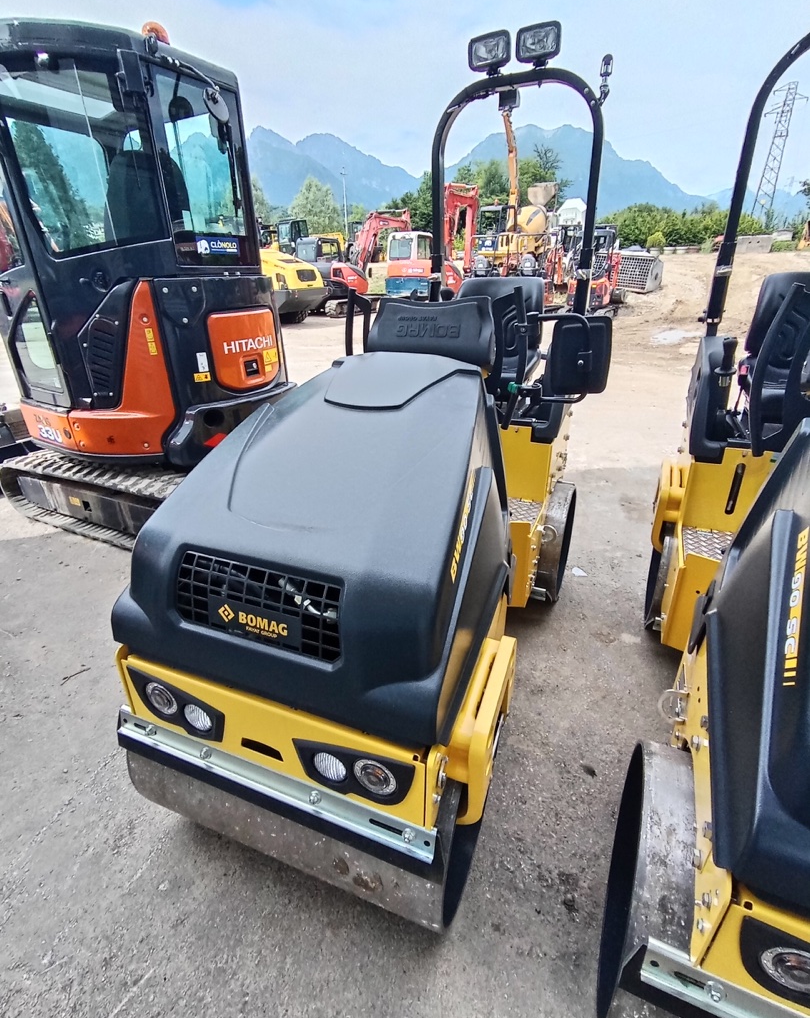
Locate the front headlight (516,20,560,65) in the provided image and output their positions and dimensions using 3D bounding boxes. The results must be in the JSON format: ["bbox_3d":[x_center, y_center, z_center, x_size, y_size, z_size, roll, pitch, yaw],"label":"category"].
[{"bbox_3d":[0.526,-1.820,2.077,0.170,0.118,0.080,14,38,28],"label":"front headlight"}]

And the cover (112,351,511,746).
[{"bbox_3d":[-0.152,-0.036,1.296,0.790,0.560,0.800,10,29,20],"label":"cover"}]

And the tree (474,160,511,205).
[{"bbox_3d":[6.805,-23.414,43.753,4.200,8.800,4.200,0,25,0],"label":"tree"}]

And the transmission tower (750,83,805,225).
[{"bbox_3d":[58.112,-51.875,85.001,3.200,26.700,6.000,-22,33,-40],"label":"transmission tower"}]

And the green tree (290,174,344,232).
[{"bbox_3d":[-8.666,-27.649,52.628,5.600,9.500,5.600,0,25,0],"label":"green tree"}]

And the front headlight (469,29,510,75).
[{"bbox_3d":[0.358,-1.878,2.192,0.162,0.130,0.085,10,29,20],"label":"front headlight"}]

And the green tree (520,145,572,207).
[{"bbox_3d":[11.092,-24.155,42.400,4.800,7.400,4.800,5,28,12],"label":"green tree"}]

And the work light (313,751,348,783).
[{"bbox_3d":[-0.154,0.549,1.153,0.080,0.080,0.045,10,26,20],"label":"work light"}]

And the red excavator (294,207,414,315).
[{"bbox_3d":[-1.560,-9.240,19.748,2.100,3.450,5.100,22,33,39],"label":"red excavator"}]

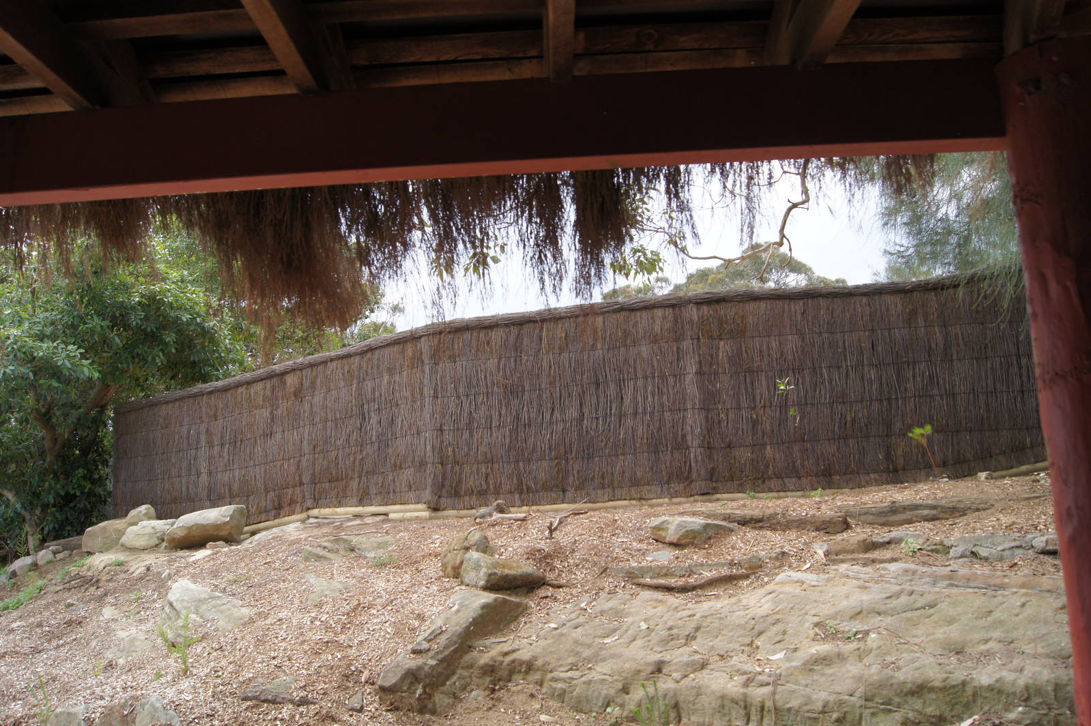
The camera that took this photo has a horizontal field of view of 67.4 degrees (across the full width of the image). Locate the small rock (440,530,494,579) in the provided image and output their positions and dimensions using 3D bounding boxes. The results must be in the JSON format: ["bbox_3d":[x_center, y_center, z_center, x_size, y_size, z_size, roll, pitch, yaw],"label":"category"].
[{"bbox_3d":[-0.615,1.489,6.400,0.393,0.356,0.400,2,-8,-15],"label":"small rock"}]

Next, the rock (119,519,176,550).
[{"bbox_3d":[-5.145,2.218,10.600,0.673,0.360,0.500,3,-8,-25],"label":"rock"}]

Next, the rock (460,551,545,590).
[{"bbox_3d":[-0.327,1.556,6.150,0.608,0.235,0.360,2,-8,-20],"label":"rock"}]

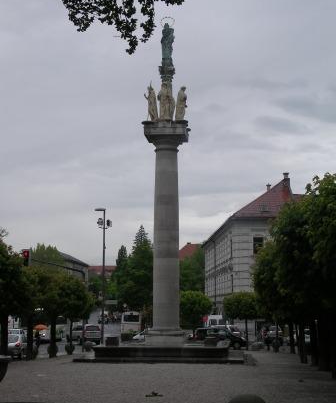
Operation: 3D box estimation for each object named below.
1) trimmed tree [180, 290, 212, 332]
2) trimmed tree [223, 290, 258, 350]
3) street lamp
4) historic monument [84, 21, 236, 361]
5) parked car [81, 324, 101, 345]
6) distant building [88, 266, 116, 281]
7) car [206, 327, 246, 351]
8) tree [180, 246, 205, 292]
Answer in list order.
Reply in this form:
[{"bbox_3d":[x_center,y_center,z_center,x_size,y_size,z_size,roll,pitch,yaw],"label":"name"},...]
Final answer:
[{"bbox_3d":[1.824,8.084,55.417,2.600,4.100,2.500,0,-8,0],"label":"trimmed tree"},{"bbox_3d":[5.075,7.902,53.423,2.700,4.000,2.600,0,-8,0],"label":"trimmed tree"},{"bbox_3d":[-4.584,5.453,57.790,1.250,10.000,0.700,0,-8,0],"label":"street lamp"},{"bbox_3d":[-0.062,-0.864,42.496,7.600,18.069,7.200,-1,-8,4],"label":"historic monument"},{"bbox_3d":[-7.289,12.333,74.520,1.770,1.720,4.300,2,-8,-12],"label":"parked car"},{"bbox_3d":[-17.648,24.661,213.620,22.000,14.500,13.000,1,-8,-4],"label":"distant building"},{"bbox_3d":[3.615,9.258,54.249,3.900,1.500,1.700,-1,-8,5],"label":"car"},{"bbox_3d":[3.105,12.244,111.362,7.000,11.500,6.500,0,-8,0],"label":"tree"}]

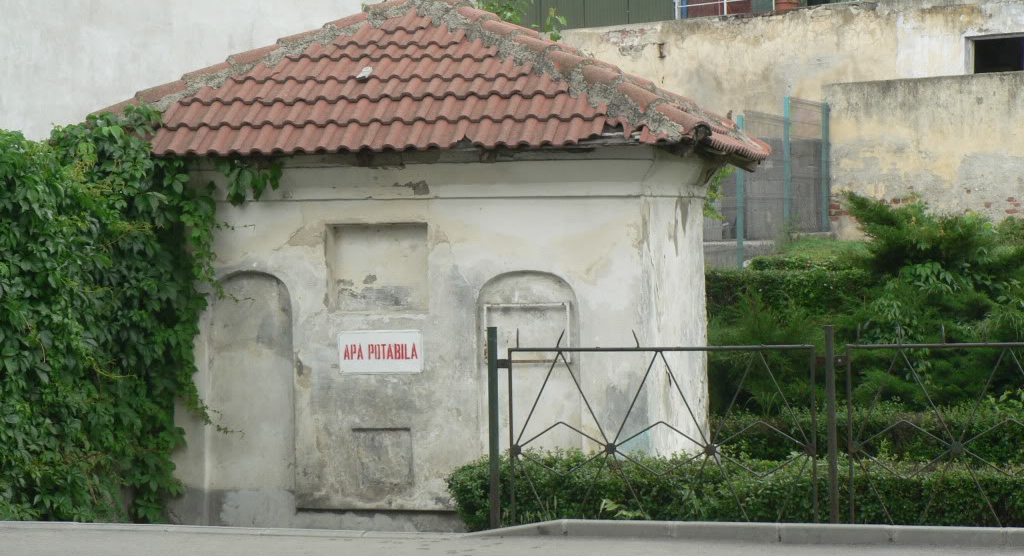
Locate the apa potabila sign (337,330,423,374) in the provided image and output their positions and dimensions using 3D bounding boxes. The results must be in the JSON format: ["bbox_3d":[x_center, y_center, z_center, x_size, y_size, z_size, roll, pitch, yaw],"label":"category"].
[{"bbox_3d":[-0.893,0.500,13.988,0.600,0.296,0.025,-1,2,11],"label":"apa potabila sign"}]

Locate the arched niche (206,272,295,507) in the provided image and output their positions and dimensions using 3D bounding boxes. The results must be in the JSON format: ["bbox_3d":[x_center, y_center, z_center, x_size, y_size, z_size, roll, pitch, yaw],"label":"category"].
[{"bbox_3d":[-1.783,0.772,14.245,0.641,1.645,0.120,-1,2,11],"label":"arched niche"}]

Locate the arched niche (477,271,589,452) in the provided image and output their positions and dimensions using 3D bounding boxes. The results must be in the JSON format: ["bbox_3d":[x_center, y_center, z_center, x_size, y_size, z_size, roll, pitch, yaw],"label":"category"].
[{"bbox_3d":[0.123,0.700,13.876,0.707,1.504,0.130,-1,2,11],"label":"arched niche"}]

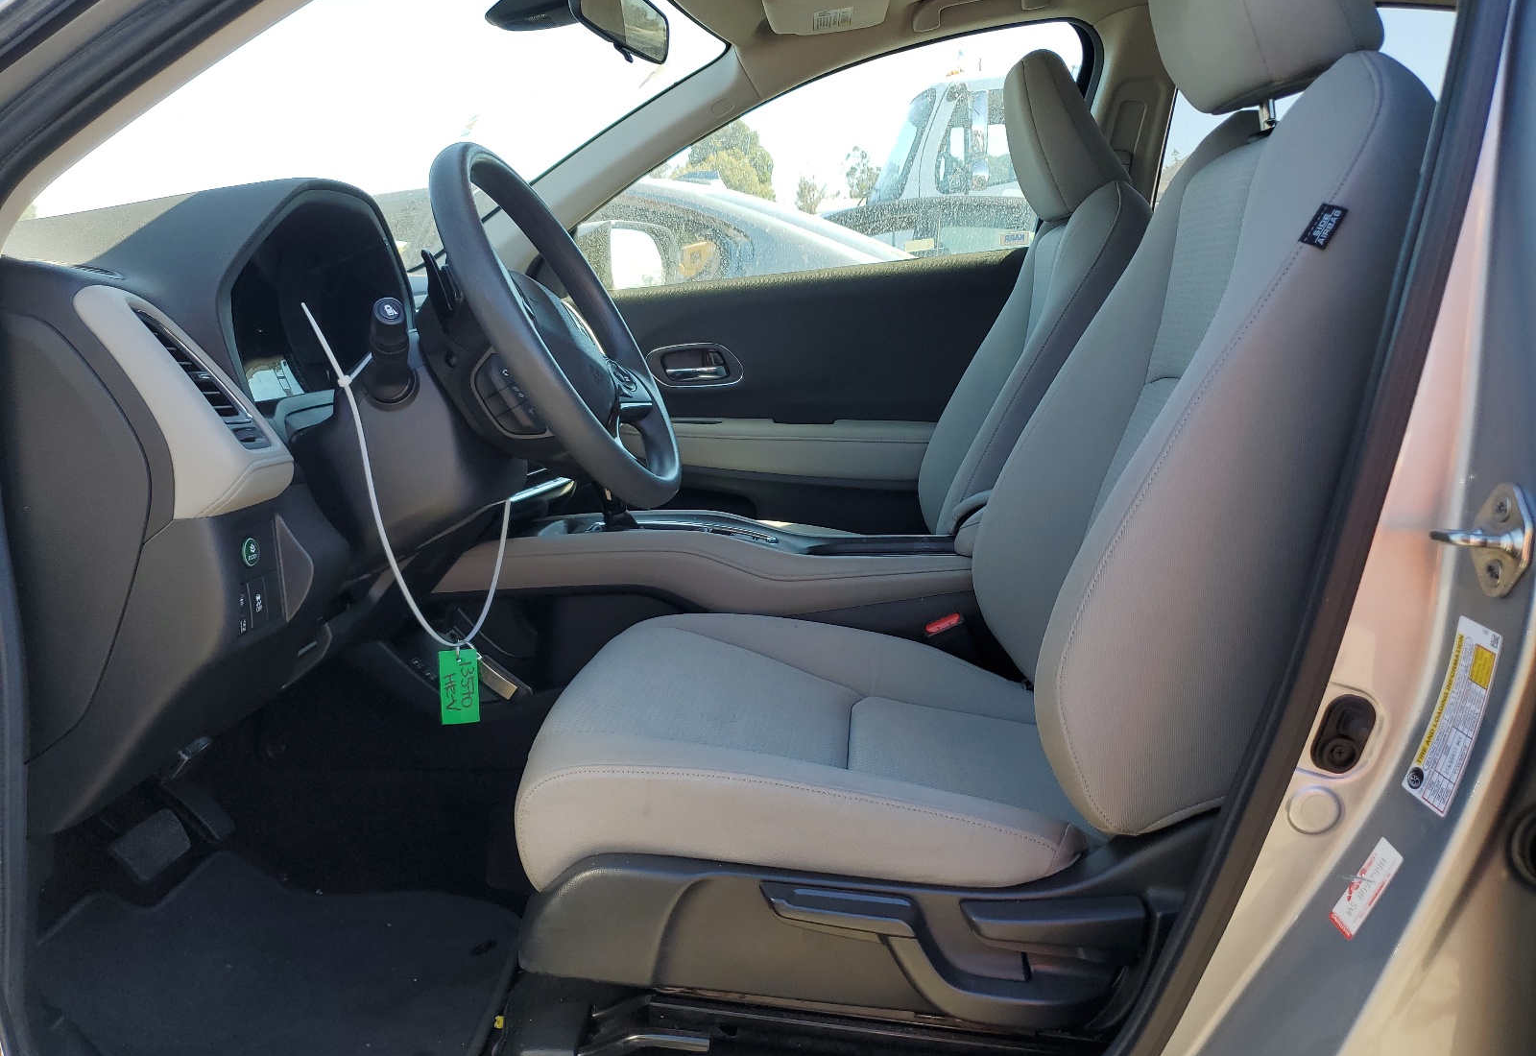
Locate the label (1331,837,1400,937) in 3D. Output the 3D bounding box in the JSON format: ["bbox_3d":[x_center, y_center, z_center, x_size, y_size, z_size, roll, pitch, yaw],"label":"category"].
[{"bbox_3d":[0.346,0.208,0.668,0.004,0.058,0.024,23,14,-8],"label":"label"}]

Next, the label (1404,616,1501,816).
[{"bbox_3d":[0.379,0.104,0.641,0.008,0.107,0.038,9,14,-5],"label":"label"}]

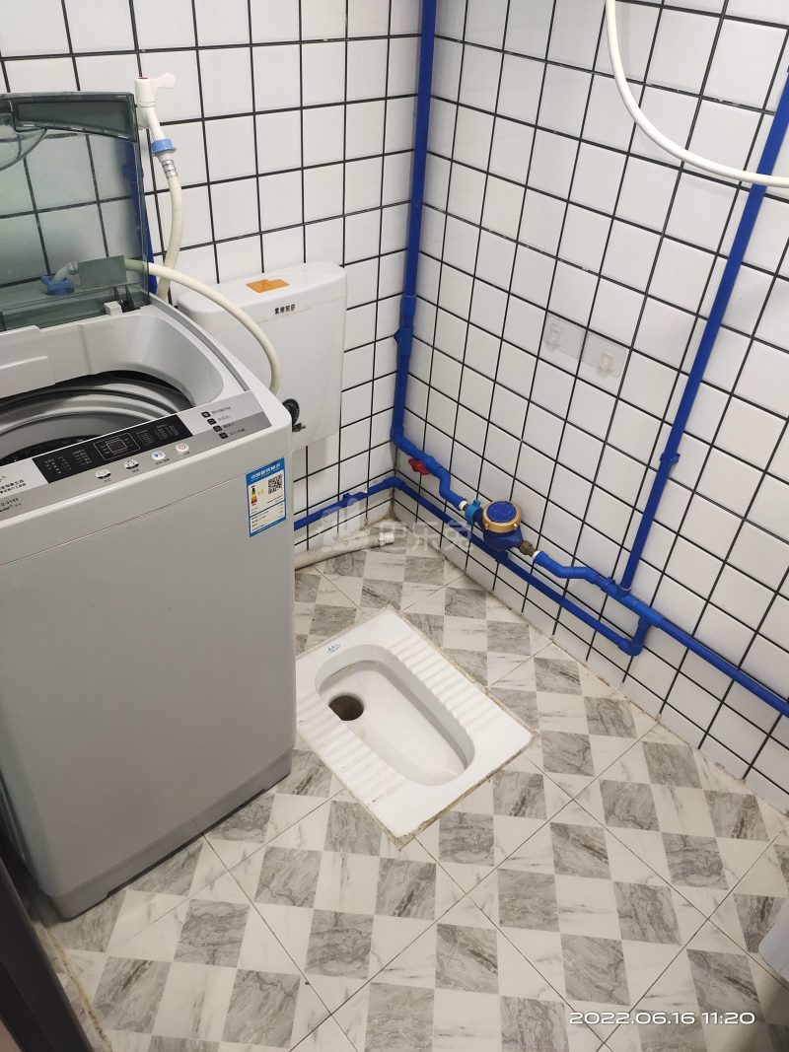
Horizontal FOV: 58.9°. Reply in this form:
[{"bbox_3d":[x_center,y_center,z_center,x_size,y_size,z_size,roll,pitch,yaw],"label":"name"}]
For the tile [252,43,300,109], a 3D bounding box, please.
[{"bbox_3d":[-0.207,-0.793,1.238,0.098,0.100,0.010,-27,50,-32],"label":"tile"}]

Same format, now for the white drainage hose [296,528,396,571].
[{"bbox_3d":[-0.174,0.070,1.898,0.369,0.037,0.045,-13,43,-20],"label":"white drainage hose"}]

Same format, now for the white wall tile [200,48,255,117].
[{"bbox_3d":[-0.285,-0.753,1.188,0.098,0.100,0.010,-27,50,-32],"label":"white wall tile"}]

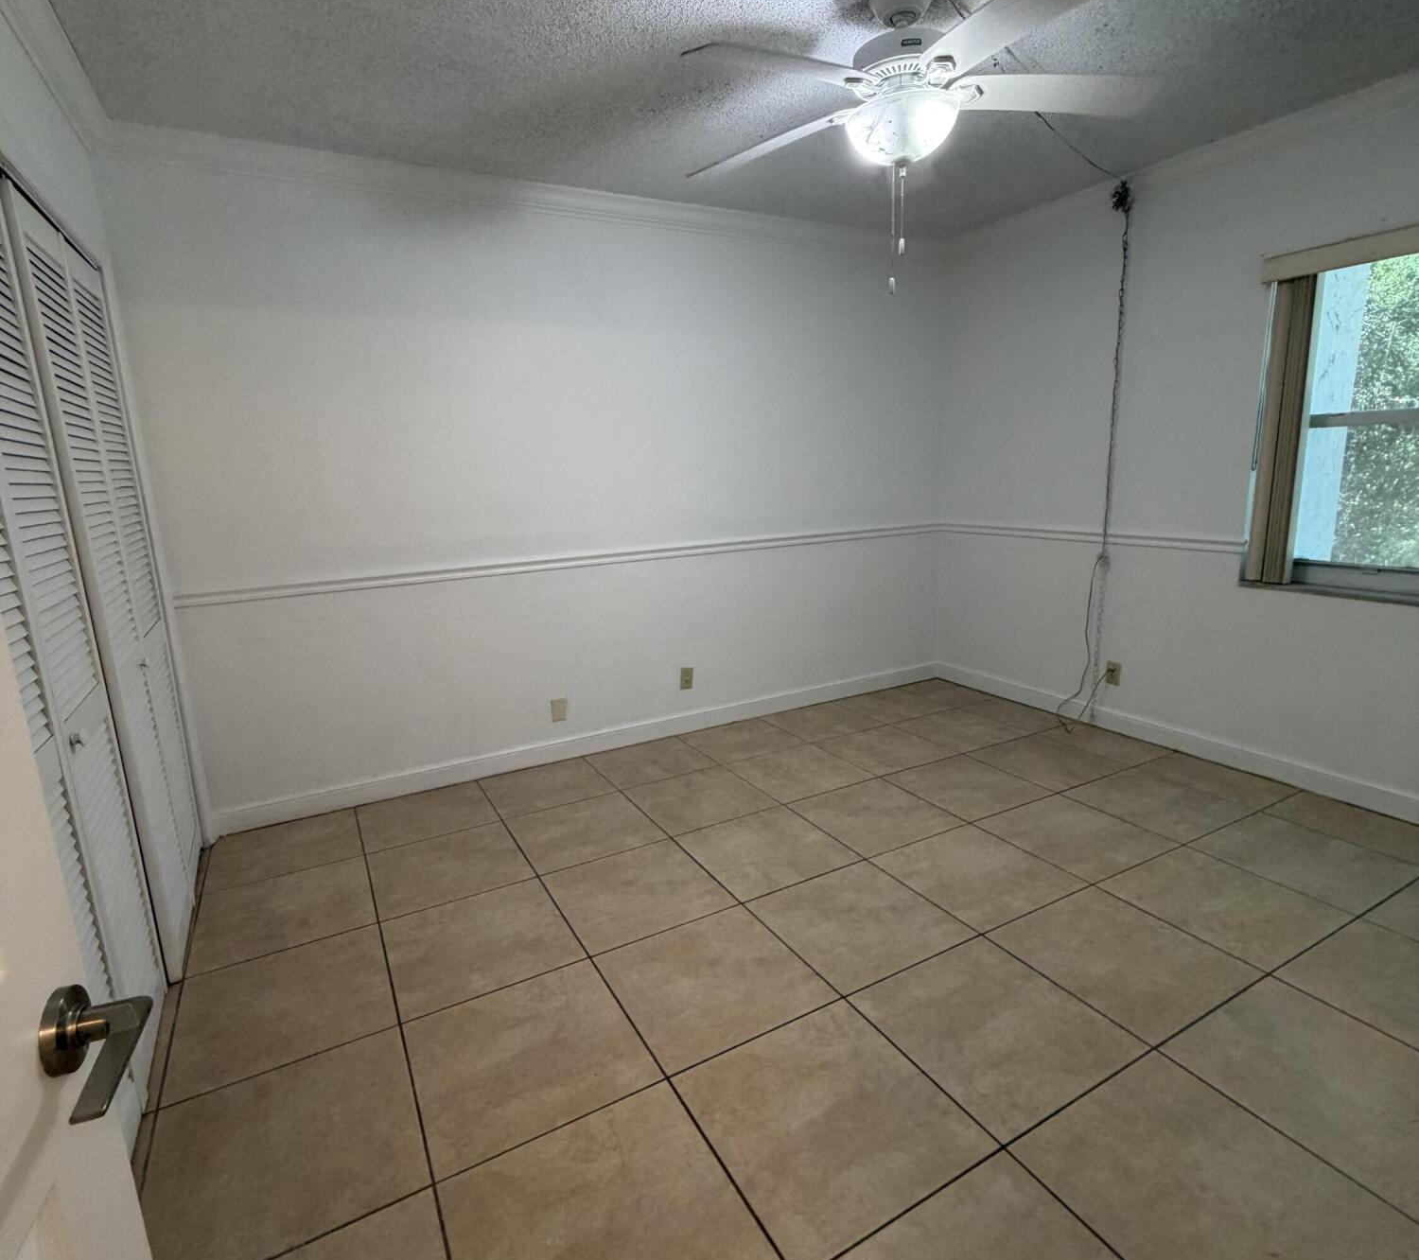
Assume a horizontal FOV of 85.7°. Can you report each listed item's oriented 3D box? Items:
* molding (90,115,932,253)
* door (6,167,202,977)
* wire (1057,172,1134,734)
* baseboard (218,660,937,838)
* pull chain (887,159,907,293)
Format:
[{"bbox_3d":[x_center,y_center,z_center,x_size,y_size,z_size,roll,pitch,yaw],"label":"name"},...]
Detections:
[{"bbox_3d":[-0.346,-1.806,3.291,3.734,0.093,0.075,-9,14,-28],"label":"molding"},{"bbox_3d":[-1.726,-0.100,2.285,0.045,2.010,0.915,-9,14,-28],"label":"door"},{"bbox_3d":[1.788,-0.717,3.543,0.120,2.450,0.245,-9,14,-28],"label":"wire"},{"bbox_3d":[-0.252,0.507,3.830,3.749,0.091,0.016,-9,14,-28],"label":"baseboard"},{"bbox_3d":[0.491,-1.051,2.003,0.040,0.325,0.030,1,13,13],"label":"pull chain"}]

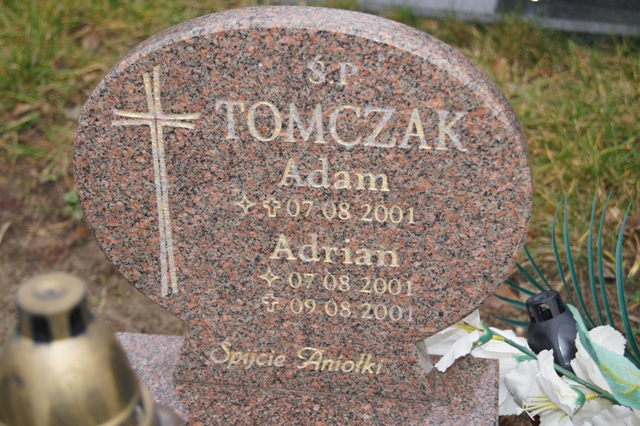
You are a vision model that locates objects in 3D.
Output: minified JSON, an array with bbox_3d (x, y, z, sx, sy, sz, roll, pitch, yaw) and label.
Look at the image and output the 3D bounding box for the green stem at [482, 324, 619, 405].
[{"bbox_3d":[0.306,0.201,1.580,0.215,0.030,0.030,29,38,16],"label":"green stem"}]

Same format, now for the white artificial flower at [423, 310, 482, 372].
[{"bbox_3d":[0.173,0.170,1.590,0.100,0.090,0.090,0,30,0],"label":"white artificial flower"}]

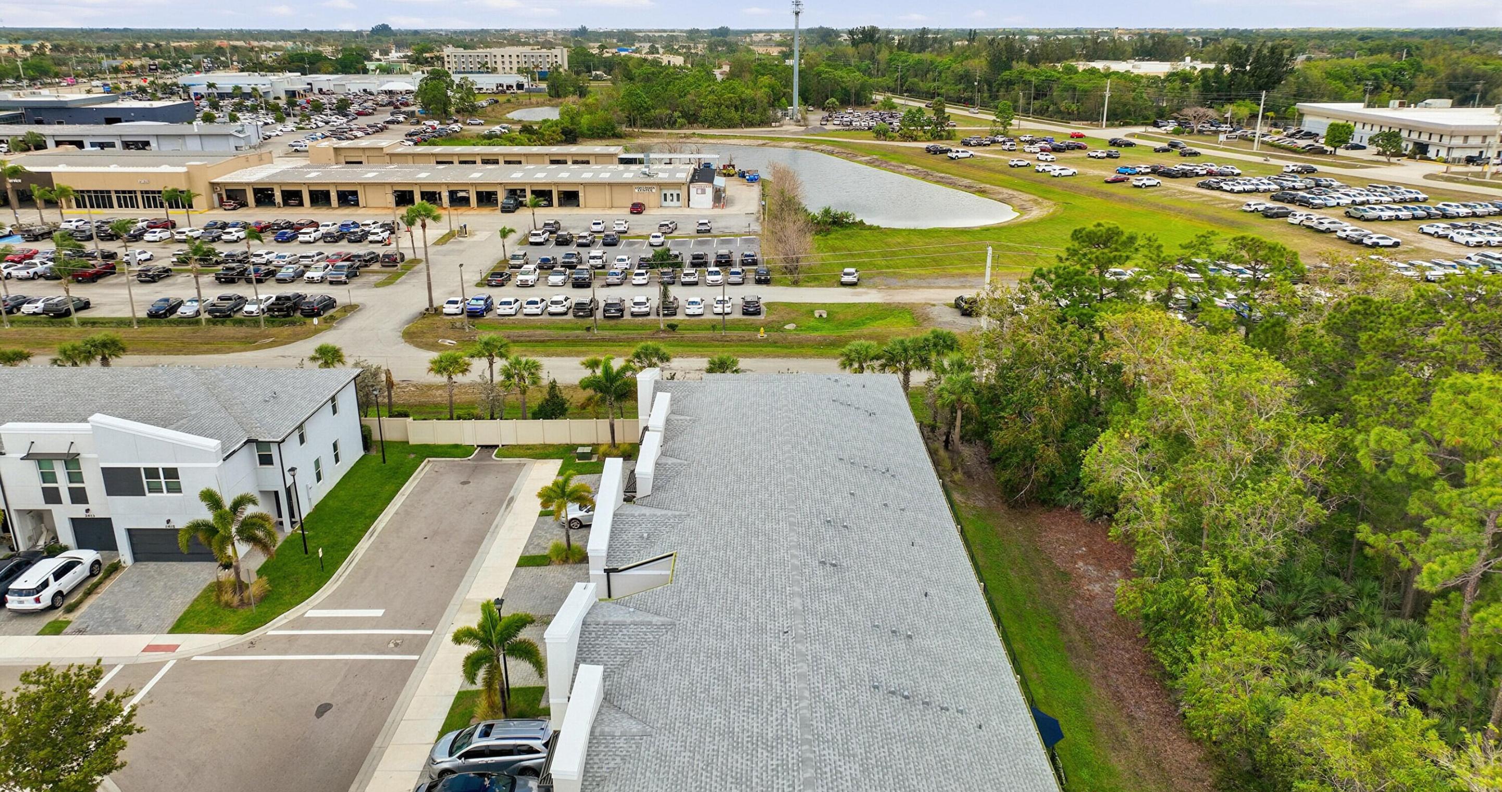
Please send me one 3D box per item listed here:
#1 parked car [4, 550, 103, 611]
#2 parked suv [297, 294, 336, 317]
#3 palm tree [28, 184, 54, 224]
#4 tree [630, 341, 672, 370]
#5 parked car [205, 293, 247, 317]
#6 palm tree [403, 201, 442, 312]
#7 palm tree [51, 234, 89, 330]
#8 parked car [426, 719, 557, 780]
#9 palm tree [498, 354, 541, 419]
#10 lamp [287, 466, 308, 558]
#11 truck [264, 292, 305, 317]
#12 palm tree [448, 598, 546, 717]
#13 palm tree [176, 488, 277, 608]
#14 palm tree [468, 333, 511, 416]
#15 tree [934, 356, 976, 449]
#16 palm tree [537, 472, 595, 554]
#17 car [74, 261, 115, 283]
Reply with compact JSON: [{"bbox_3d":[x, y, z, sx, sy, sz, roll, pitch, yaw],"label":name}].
[{"bbox_3d":[-35.050,9.042,52.515,1.980,1.750,4.980,1,19,2],"label":"parked car"},{"bbox_3d":[-43.771,-9.345,105.497,1.870,1.700,4.700,1,20,2],"label":"parked suv"},{"bbox_3d":[-101.837,-27.429,149.835,3.800,6.060,3.800,0,20,0],"label":"palm tree"},{"bbox_3d":[-7.016,-0.804,73.479,2.950,6.266,2.950,0,20,0],"label":"tree"},{"bbox_3d":[-52.250,-9.202,104.207,2.020,1.900,5.800,-2,20,-5],"label":"parked car"},{"bbox_3d":[-31.643,-13.646,102.886,2.957,11.160,2.957,-6,20,-16],"label":"palm tree"},{"bbox_3d":[-63.542,-10.903,98.300,2.719,9.046,2.528,-12,23,-31],"label":"palm tree"},{"bbox_3d":[-9.800,13.560,39.966,5.180,1.760,1.990,0,19,0],"label":"parked car"},{"bbox_3d":[-15.940,-0.173,72.643,3.000,5.638,3.000,0,20,0],"label":"palm tree"},{"bbox_3d":[-24.200,6.196,55.764,0.550,5.100,0.550,0,19,0],"label":"lamp"},{"bbox_3d":[-46.890,-9.470,105.520,2.000,1.920,5.800,-1,20,-2],"label":"truck"},{"bbox_3d":[-10.144,10.754,41.987,3.455,5.738,3.455,-5,20,-15],"label":"palm tree"},{"bbox_3d":[-25.500,7.340,51.184,4.450,6.000,4.450,0,19,0],"label":"palm tree"},{"bbox_3d":[-18.124,-1.005,72.878,3.000,7.047,3.000,0,20,0],"label":"palm tree"},{"bbox_3d":[13.750,0.644,69.499,2.800,6.400,2.800,0,19,0],"label":"tree"},{"bbox_3d":[-9.930,6.275,56.216,3.100,4.650,3.100,0,19,0],"label":"palm tree"},{"bbox_3d":[-75.036,-14.245,119.049,1.950,1.850,5.600,-1,20,-2],"label":"car"}]

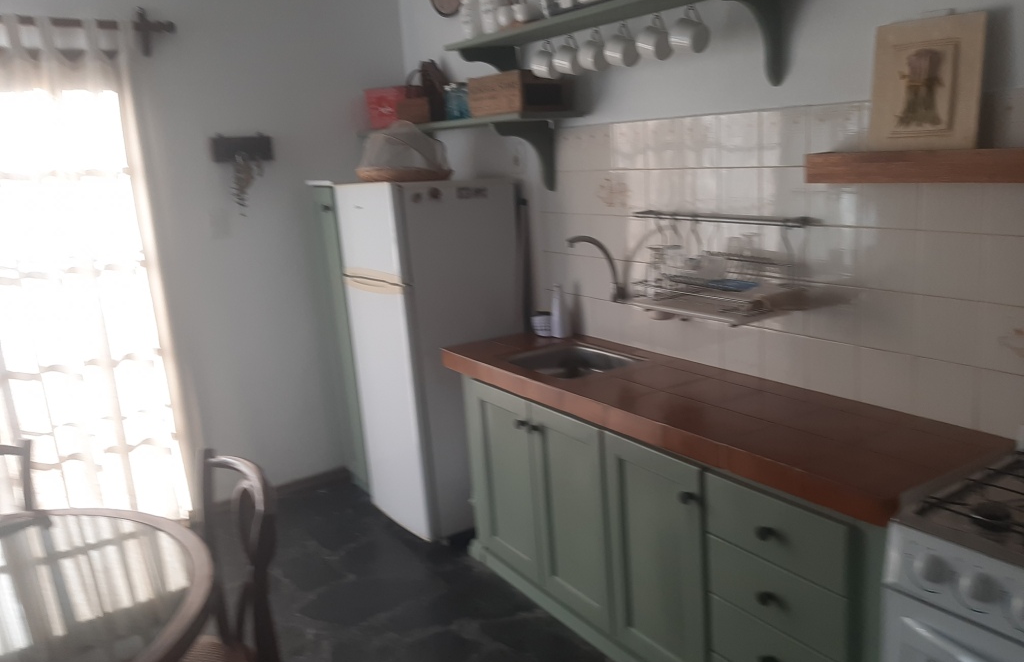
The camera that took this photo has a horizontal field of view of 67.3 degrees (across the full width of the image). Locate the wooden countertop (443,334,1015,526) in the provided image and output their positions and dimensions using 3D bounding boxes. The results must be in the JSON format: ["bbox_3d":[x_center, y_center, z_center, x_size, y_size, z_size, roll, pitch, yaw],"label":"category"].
[{"bbox_3d":[0.450,0.194,2.380,0.475,0.071,1.796,-14,16,-33],"label":"wooden countertop"}]

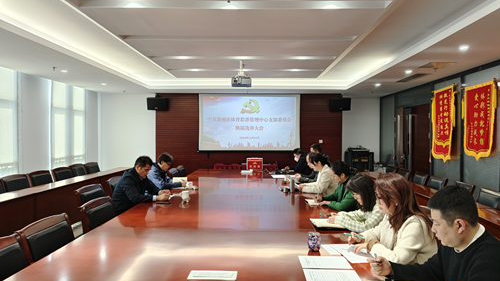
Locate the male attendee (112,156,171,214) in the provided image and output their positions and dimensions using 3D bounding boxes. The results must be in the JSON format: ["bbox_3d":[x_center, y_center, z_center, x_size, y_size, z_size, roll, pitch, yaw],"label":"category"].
[{"bbox_3d":[-1.315,0.815,3.945,0.720,1.280,0.530,0,1,1],"label":"male attendee"}]

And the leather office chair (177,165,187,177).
[{"bbox_3d":[-1.036,0.965,6.280,0.580,0.960,0.500,0,1,1],"label":"leather office chair"}]

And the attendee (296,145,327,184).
[{"bbox_3d":[1.069,0.803,5.441,0.700,1.270,0.500,0,1,1],"label":"attendee"}]

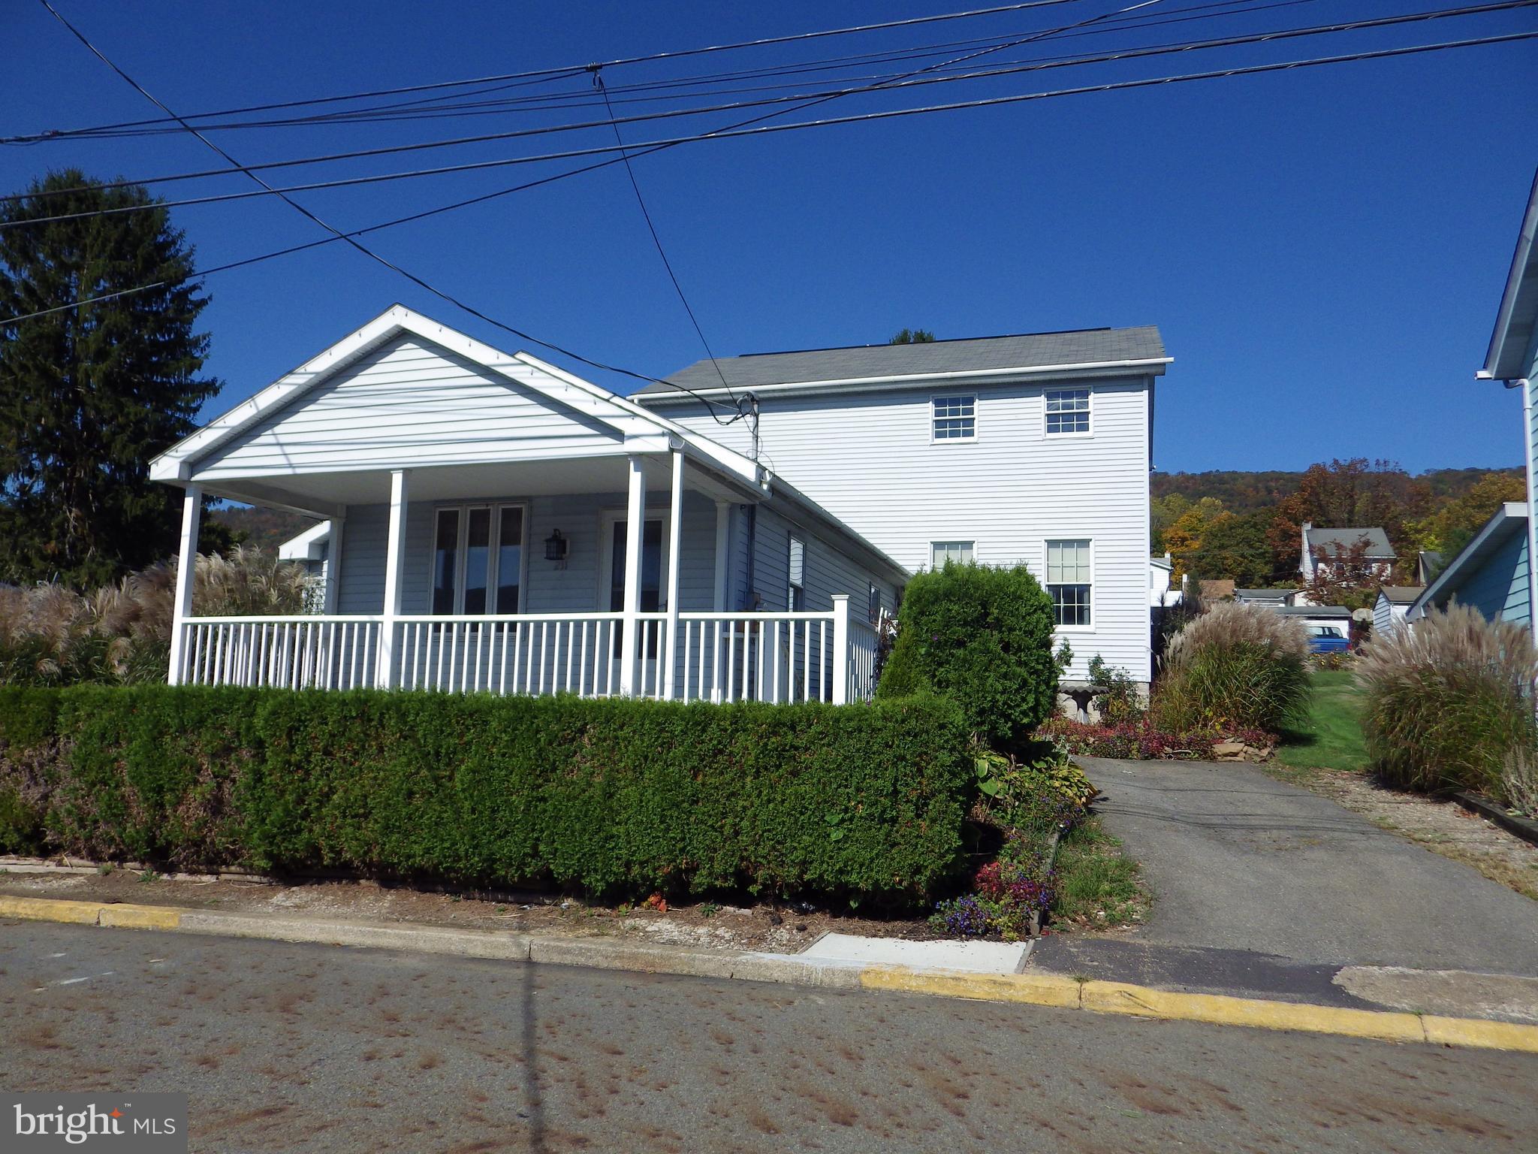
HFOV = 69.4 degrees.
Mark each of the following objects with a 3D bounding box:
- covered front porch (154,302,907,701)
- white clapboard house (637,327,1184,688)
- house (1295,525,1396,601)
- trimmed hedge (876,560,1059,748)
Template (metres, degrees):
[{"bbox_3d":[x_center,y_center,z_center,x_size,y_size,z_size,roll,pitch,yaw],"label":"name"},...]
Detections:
[{"bbox_3d":[-2.572,-0.469,11.770,7.560,4.180,2.620,-1,-8,18],"label":"covered front porch"},{"bbox_3d":[3.084,-1.233,23.637,10.100,7.800,7.400,-1,-8,18],"label":"white clapboard house"},{"bbox_3d":[54.806,-1.477,105.000,7.600,6.900,7.000,0,-7,14],"label":"house"},{"bbox_3d":[2.006,0.840,11.207,1.700,1.950,1.600,-1,-8,18],"label":"trimmed hedge"}]

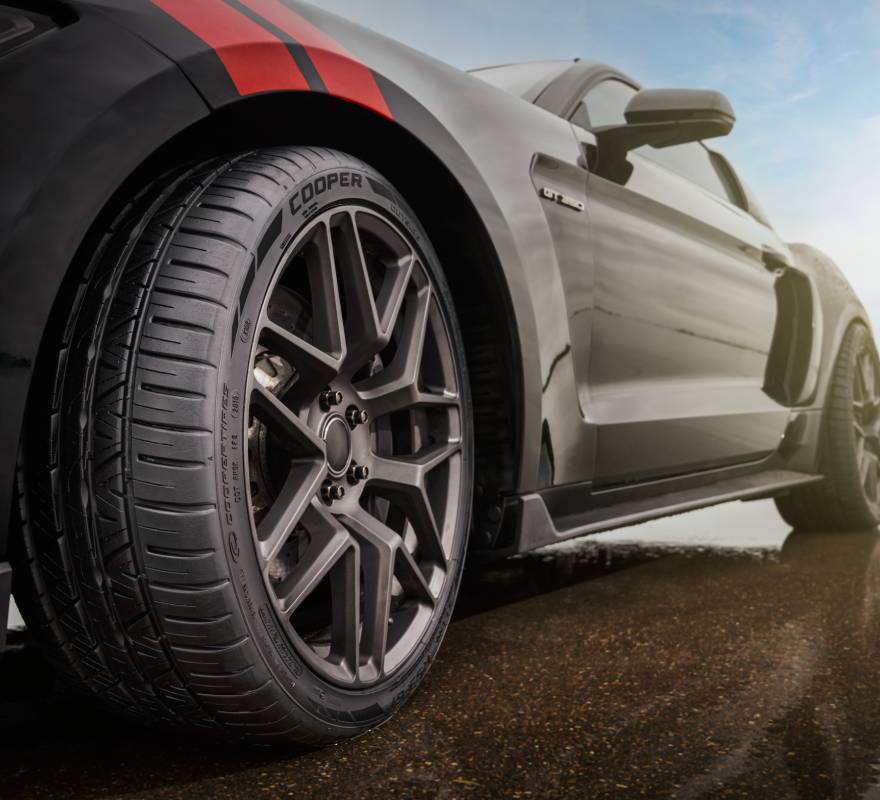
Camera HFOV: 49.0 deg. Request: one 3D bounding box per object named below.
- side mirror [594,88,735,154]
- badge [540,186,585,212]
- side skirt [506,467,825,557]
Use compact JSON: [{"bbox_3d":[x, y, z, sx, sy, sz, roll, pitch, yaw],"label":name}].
[{"bbox_3d":[0.430,-0.525,1.867,0.245,0.125,0.150,-3,-3,35],"label":"side mirror"},{"bbox_3d":[0.202,-0.324,1.575,0.008,0.019,0.145,-3,-3,35],"label":"badge"},{"bbox_3d":[0.603,0.202,2.195,0.110,0.100,1.860,-3,-3,35],"label":"side skirt"}]

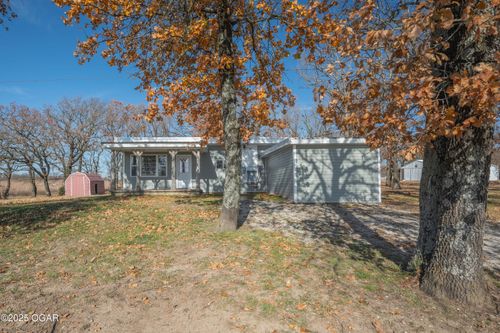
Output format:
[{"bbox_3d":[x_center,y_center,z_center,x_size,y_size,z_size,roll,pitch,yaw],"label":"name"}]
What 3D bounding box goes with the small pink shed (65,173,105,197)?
[{"bbox_3d":[-14.080,1.500,20.240,2.030,1.960,1.970,0,-3,-2],"label":"small pink shed"}]

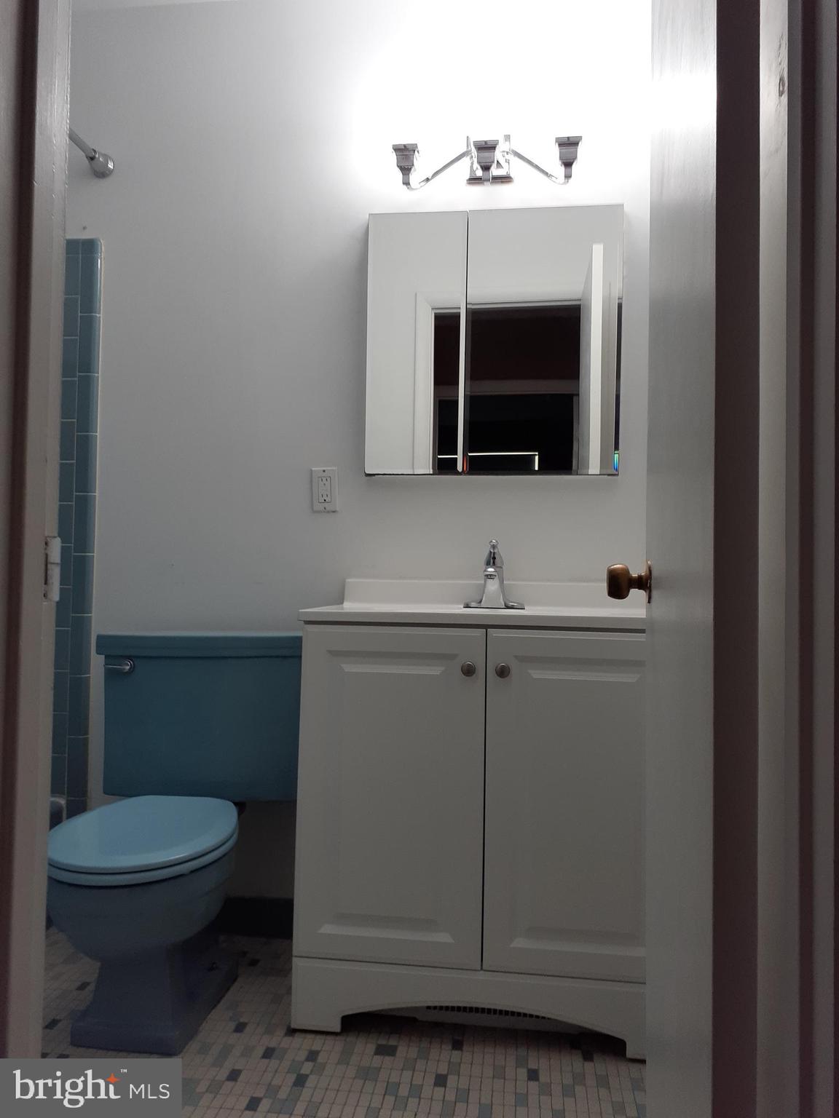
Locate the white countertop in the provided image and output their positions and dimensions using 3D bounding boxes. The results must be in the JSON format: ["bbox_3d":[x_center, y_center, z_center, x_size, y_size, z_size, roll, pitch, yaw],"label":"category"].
[{"bbox_3d":[0.168,0.097,1.996,0.781,0.092,0.463,1,-2,8],"label":"white countertop"}]

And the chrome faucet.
[{"bbox_3d":[0.179,0.037,2.087,0.148,0.167,0.155,1,-2,8],"label":"chrome faucet"}]

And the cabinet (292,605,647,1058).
[{"bbox_3d":[0.160,0.555,1.983,0.775,0.858,0.447,1,-2,8],"label":"cabinet"}]

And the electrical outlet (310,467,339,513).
[{"bbox_3d":[-0.248,-0.181,2.291,0.070,0.114,0.008,1,-2,8],"label":"electrical outlet"}]

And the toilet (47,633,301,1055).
[{"bbox_3d":[-0.542,0.576,1.906,0.556,0.786,0.753,1,-2,8],"label":"toilet"}]

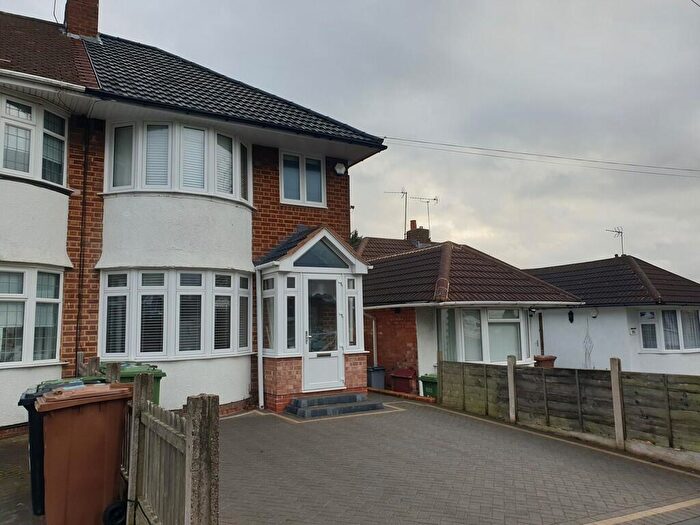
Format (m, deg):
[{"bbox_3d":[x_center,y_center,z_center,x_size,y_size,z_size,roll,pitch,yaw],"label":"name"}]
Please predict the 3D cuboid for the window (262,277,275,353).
[{"bbox_3d":[-1.436,0.957,9.739,0.090,1.424,0.438,3,-8,-31],"label":"window"}]

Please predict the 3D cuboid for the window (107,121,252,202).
[{"bbox_3d":[-2.816,-1.709,9.191,2.571,1.200,0.706,3,-8,-31],"label":"window"}]

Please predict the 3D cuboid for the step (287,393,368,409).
[{"bbox_3d":[-0.343,2.502,9.597,1.272,0.125,0.340,3,-8,-31],"label":"step"}]

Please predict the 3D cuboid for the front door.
[{"bbox_3d":[-0.481,1.300,9.924,0.901,2.174,0.100,3,-8,-31],"label":"front door"}]

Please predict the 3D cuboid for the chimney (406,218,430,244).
[{"bbox_3d":[3.032,-1.292,23.303,0.720,1.162,0.620,3,-8,-31],"label":"chimney"}]

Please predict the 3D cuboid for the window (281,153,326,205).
[{"bbox_3d":[-0.939,-1.689,10.734,1.050,1.101,0.120,3,-8,-31],"label":"window"}]

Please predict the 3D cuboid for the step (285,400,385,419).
[{"bbox_3d":[-0.230,2.608,9.448,1.563,0.125,0.665,3,-8,-31],"label":"step"}]

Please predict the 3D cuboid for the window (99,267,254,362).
[{"bbox_3d":[-2.779,0.881,8.905,2.578,1.461,0.631,3,-8,-31],"label":"window"}]

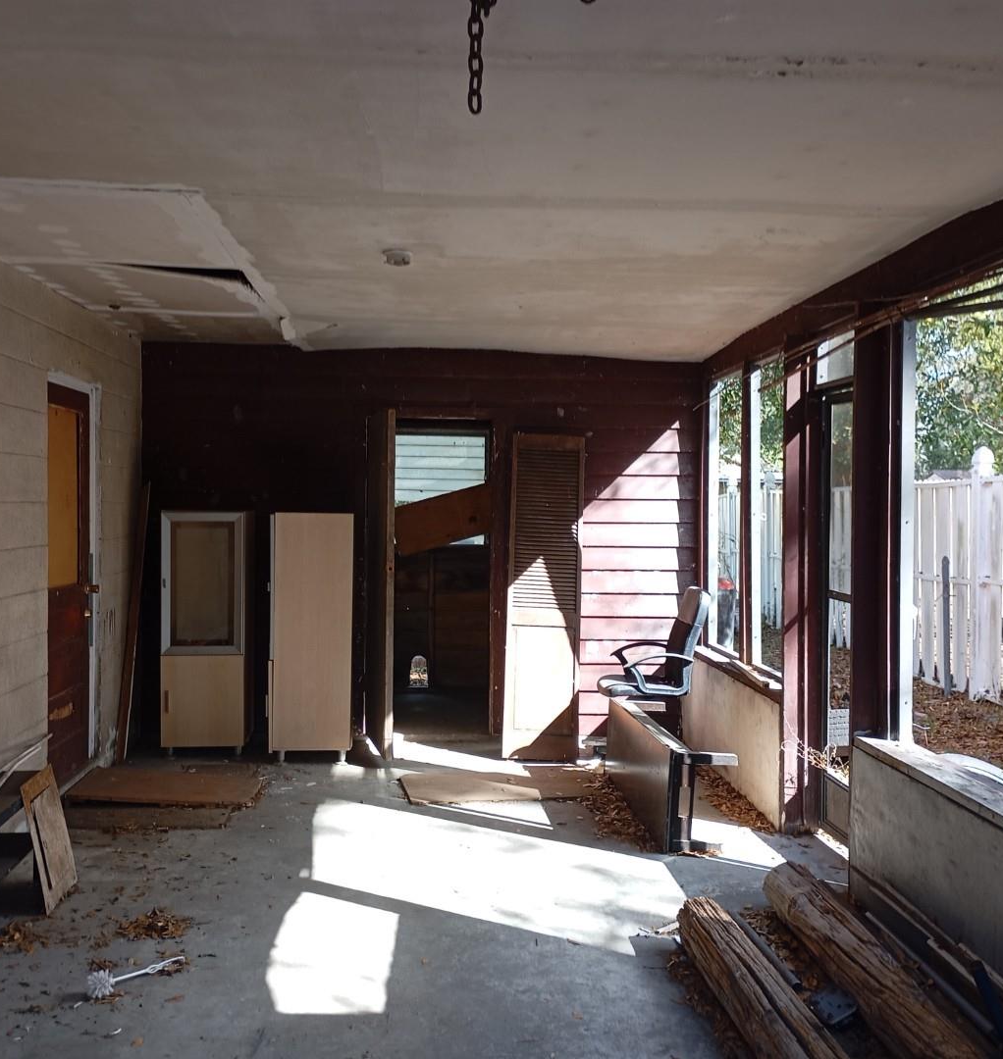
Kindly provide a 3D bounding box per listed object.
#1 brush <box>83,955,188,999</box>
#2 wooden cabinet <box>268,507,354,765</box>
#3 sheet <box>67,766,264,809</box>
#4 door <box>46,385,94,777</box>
[{"bbox_3d":[-1.152,1.407,3.622,0.080,0.080,0.355,2,-2,36],"label":"brush"},{"bbox_3d":[-1.105,0.618,6.702,0.475,1.425,0.460,0,1,-5],"label":"wooden cabinet"},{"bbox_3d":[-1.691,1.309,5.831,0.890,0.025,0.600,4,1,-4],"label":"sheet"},{"bbox_3d":[-2.209,0.264,5.720,0.045,1.990,0.800,0,1,-3],"label":"door"}]

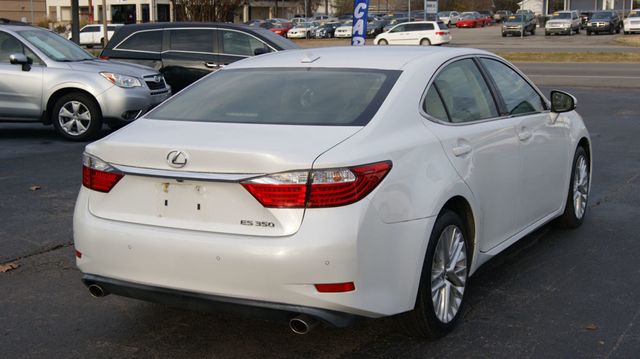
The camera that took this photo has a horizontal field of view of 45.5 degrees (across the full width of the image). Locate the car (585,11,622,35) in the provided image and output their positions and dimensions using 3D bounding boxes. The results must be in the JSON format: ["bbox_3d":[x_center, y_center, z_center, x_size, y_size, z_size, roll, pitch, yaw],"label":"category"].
[{"bbox_3d":[23.112,-12.706,62.000,1.880,1.860,4.950,6,12,32],"label":"car"}]

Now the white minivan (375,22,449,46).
[{"bbox_3d":[6.397,-9.961,52.500,5.100,1.750,1.960,4,11,26],"label":"white minivan"}]

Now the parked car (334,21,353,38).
[{"bbox_3d":[2.897,-12.998,66.000,1.800,1.430,4.750,4,11,25],"label":"parked car"}]

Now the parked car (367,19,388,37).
[{"bbox_3d":[5.182,-13.895,70.000,1.850,1.680,4.600,4,11,26],"label":"parked car"}]

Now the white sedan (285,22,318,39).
[{"bbox_3d":[-1.535,-13.843,71.000,1.780,1.430,4.600,4,10,25],"label":"white sedan"}]

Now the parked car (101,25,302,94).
[{"bbox_3d":[-2.500,-2.820,18.400,5.150,1.740,2.000,0,10,5],"label":"parked car"}]

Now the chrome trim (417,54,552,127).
[{"bbox_3d":[0.947,-0.519,4.424,0.250,0.390,2.200,4,10,30],"label":"chrome trim"}]

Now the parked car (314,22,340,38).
[{"bbox_3d":[0.984,-13.959,71.500,1.780,1.430,4.500,4,11,26],"label":"parked car"}]

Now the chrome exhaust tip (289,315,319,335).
[{"bbox_3d":[-0.062,0.603,3.208,0.088,0.074,0.120,4,10,31],"label":"chrome exhaust tip"}]

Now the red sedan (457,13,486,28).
[{"bbox_3d":[14.193,-14.877,71.500,1.800,1.380,4.600,4,11,26],"label":"red sedan"}]

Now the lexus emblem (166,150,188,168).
[{"bbox_3d":[-0.624,-0.089,3.353,0.115,0.080,0.015,4,10,31],"label":"lexus emblem"}]

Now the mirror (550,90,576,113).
[{"bbox_3d":[1.682,-0.536,5.266,0.210,0.155,0.160,4,10,30],"label":"mirror"}]

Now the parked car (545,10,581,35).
[{"bbox_3d":[17.794,-11.483,56.000,1.850,1.800,4.800,4,11,27],"label":"parked car"}]

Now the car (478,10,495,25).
[{"bbox_3d":[17.138,-16.950,80.000,1.800,1.470,4.600,4,11,27],"label":"car"}]

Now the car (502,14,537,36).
[{"bbox_3d":[17.645,-13.603,67.500,1.950,1.860,5.300,4,11,28],"label":"car"}]

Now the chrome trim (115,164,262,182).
[{"bbox_3d":[-0.599,-0.025,3.293,0.880,0.055,0.070,4,10,30],"label":"chrome trim"}]

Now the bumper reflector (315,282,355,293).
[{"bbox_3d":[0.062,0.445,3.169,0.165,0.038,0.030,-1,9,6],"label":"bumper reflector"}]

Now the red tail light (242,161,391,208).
[{"bbox_3d":[-0.013,0.014,3.228,0.530,0.168,0.370,4,10,31],"label":"red tail light"}]

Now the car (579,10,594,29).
[{"bbox_3d":[25.682,-15.256,73.000,1.850,1.750,4.750,5,12,30],"label":"car"}]

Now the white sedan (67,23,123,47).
[{"bbox_3d":[-15.282,-10.024,53.500,4.800,1.730,1.850,-2,10,-4],"label":"white sedan"}]

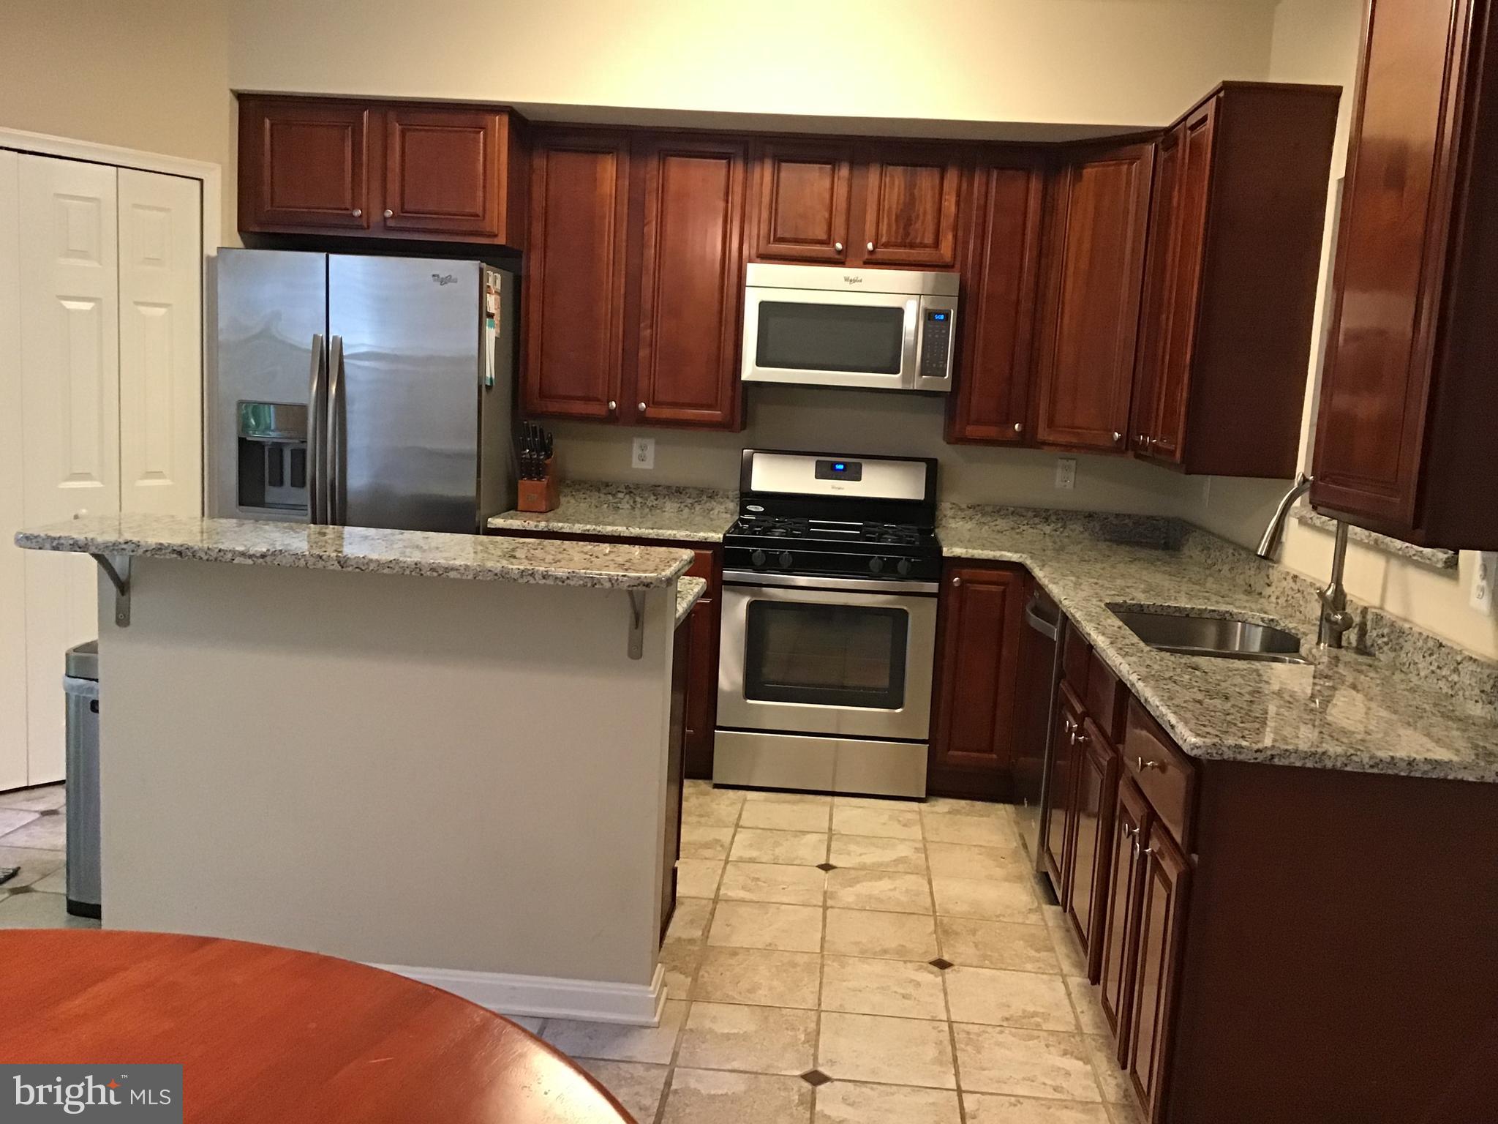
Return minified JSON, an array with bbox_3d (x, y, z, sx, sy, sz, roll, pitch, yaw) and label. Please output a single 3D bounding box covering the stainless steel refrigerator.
[{"bbox_3d":[-1.371,-0.191,5.007,0.910,1.809,0.777,3,8,4],"label":"stainless steel refrigerator"}]

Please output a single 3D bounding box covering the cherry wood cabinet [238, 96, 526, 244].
[{"bbox_3d":[-1.292,-1.402,4.958,0.959,0.460,0.616,3,8,4],"label":"cherry wood cabinet"}]

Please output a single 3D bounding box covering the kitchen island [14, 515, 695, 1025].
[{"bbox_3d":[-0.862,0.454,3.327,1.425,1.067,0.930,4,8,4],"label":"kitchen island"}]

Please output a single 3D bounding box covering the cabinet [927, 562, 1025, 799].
[{"bbox_3d":[0.831,0.392,5.034,0.308,0.875,0.620,4,8,4],"label":"cabinet"}]

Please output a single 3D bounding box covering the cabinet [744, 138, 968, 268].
[{"bbox_3d":[0.396,-1.315,4.975,0.761,0.470,0.335,3,8,4],"label":"cabinet"}]

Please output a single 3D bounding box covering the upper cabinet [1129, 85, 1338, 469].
[{"bbox_3d":[1.458,-0.831,4.136,0.332,1.078,0.742,3,8,4],"label":"upper cabinet"}]

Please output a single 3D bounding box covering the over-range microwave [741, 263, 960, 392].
[{"bbox_3d":[0.376,-0.862,5.006,0.757,0.427,0.404,4,8,4],"label":"over-range microwave"}]

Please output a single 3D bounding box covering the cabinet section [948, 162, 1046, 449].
[{"bbox_3d":[0.916,-0.971,4.955,0.311,1.062,0.317,4,8,4],"label":"cabinet section"}]

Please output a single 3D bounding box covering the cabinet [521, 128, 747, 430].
[{"bbox_3d":[-0.409,-1.064,5.077,0.825,1.076,0.335,3,8,4],"label":"cabinet"}]

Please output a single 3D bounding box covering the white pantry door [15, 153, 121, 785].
[{"bbox_3d":[-2.225,-0.277,4.409,0.040,2.029,0.298,10,11,40],"label":"white pantry door"}]

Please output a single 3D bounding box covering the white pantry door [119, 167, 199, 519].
[{"bbox_3d":[-2.031,-0.300,4.635,0.040,2.029,0.298,10,11,40],"label":"white pantry door"}]

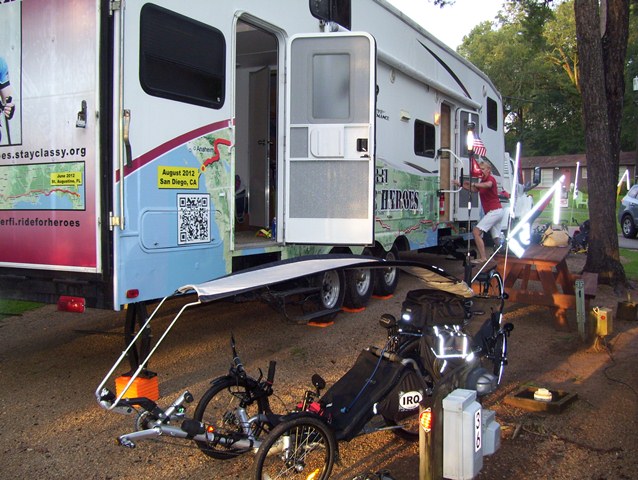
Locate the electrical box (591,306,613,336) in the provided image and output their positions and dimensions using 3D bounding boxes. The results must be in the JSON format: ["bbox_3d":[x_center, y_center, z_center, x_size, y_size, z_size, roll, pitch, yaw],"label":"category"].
[{"bbox_3d":[2.897,0.836,6.775,0.150,0.296,0.120,1,3,20],"label":"electrical box"}]

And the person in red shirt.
[{"bbox_3d":[2.409,-0.384,10.000,0.800,1.611,0.550,1,3,12],"label":"person in red shirt"}]

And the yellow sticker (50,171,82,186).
[{"bbox_3d":[-1.696,-0.410,4.460,0.300,0.096,0.010,2,3,28],"label":"yellow sticker"}]

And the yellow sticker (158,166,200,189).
[{"bbox_3d":[-1.011,-0.453,4.830,0.010,0.157,0.455,2,3,28],"label":"yellow sticker"}]

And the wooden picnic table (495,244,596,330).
[{"bbox_3d":[2.734,0.526,8.461,1.450,0.760,1.800,4,5,24],"label":"wooden picnic table"}]

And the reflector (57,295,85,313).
[{"bbox_3d":[-1.656,0.429,4.436,0.200,0.112,0.070,2,3,28],"label":"reflector"}]

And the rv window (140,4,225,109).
[{"bbox_3d":[-0.966,-1.306,4.864,0.050,0.623,0.966,2,3,28],"label":"rv window"}]

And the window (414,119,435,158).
[{"bbox_3d":[1.512,-1.428,9.454,0.050,0.482,0.876,2,3,28],"label":"window"}]

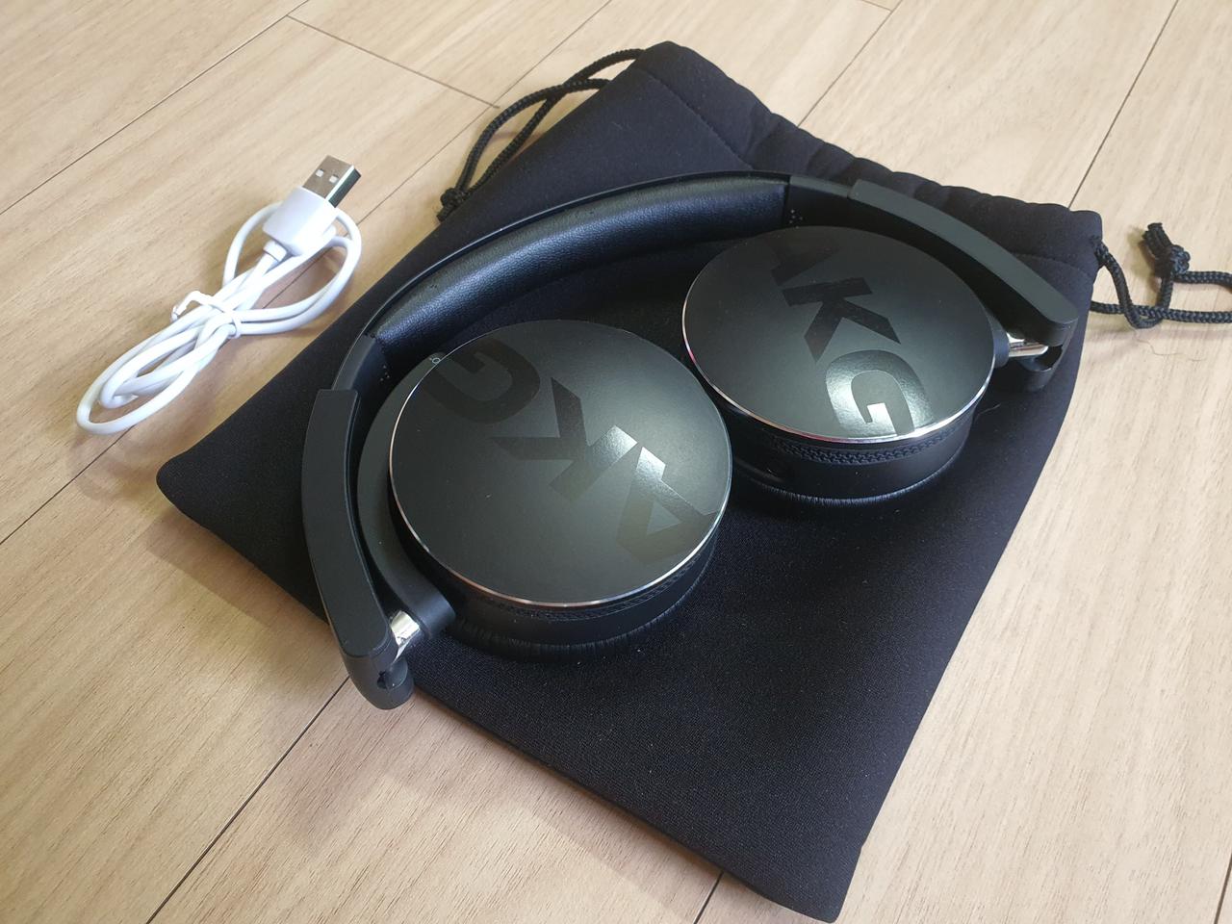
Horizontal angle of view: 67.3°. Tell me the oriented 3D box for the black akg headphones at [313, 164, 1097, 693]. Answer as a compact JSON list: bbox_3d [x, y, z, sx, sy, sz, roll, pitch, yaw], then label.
[{"bbox_3d":[0.012,-0.026,0.247,0.203,0.031,0.099,-24,62,-17],"label":"black akg headphones"}]

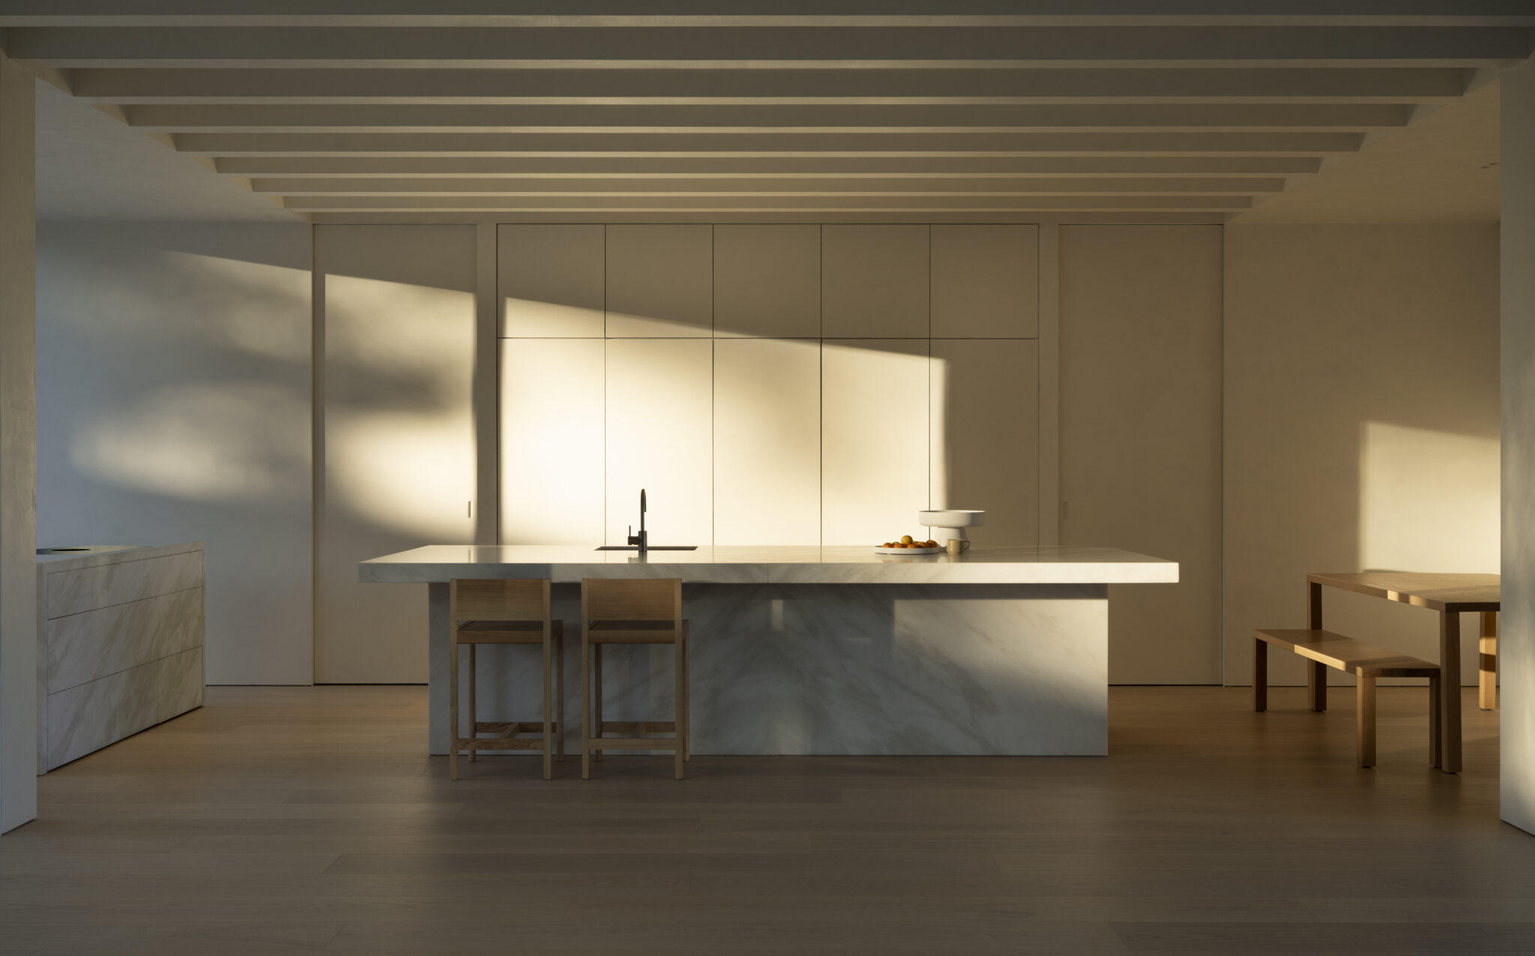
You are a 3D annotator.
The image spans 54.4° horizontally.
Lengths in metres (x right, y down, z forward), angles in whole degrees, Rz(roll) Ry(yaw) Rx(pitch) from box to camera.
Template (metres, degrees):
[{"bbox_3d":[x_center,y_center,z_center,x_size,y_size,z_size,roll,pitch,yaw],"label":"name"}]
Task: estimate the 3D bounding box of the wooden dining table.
[{"bbox_3d":[3.509,0.919,7.430,1.039,0.749,1.702,0,0,0],"label":"wooden dining table"}]

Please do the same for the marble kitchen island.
[{"bbox_3d":[0.008,0.837,7.256,3.620,0.933,1.319,0,0,0],"label":"marble kitchen island"}]

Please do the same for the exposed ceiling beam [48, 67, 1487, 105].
[{"bbox_3d":[0.004,-1.623,6.058,5.576,0.180,0.124,0,0,0],"label":"exposed ceiling beam"}]

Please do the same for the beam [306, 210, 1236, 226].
[{"bbox_3d":[0.005,-1.643,9.184,5.576,0.180,0.120,0,0,0],"label":"beam"}]

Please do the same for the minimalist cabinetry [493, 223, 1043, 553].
[{"bbox_3d":[0.002,-0.139,9.463,3.320,2.835,0.600,0,0,0],"label":"minimalist cabinetry"}]

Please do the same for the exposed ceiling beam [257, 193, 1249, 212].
[{"bbox_3d":[0.004,-1.640,8.664,5.576,0.180,0.124,0,0,0],"label":"exposed ceiling beam"}]

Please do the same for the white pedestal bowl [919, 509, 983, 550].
[{"bbox_3d":[0.941,0.269,7.601,0.333,0.200,0.333,0,0,0],"label":"white pedestal bowl"}]

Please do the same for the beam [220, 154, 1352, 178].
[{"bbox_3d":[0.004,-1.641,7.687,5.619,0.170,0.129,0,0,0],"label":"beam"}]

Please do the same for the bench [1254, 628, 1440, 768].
[{"bbox_3d":[2.888,1.078,7.484,0.391,0.448,1.492,0,0,0],"label":"bench"}]

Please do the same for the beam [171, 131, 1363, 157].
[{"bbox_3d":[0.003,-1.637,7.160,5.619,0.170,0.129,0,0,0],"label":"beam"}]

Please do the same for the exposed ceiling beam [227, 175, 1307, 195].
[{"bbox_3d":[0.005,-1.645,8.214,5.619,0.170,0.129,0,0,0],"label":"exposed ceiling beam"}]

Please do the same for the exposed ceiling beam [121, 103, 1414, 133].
[{"bbox_3d":[0.004,-1.627,6.580,5.576,0.180,0.124,0,0,0],"label":"exposed ceiling beam"}]

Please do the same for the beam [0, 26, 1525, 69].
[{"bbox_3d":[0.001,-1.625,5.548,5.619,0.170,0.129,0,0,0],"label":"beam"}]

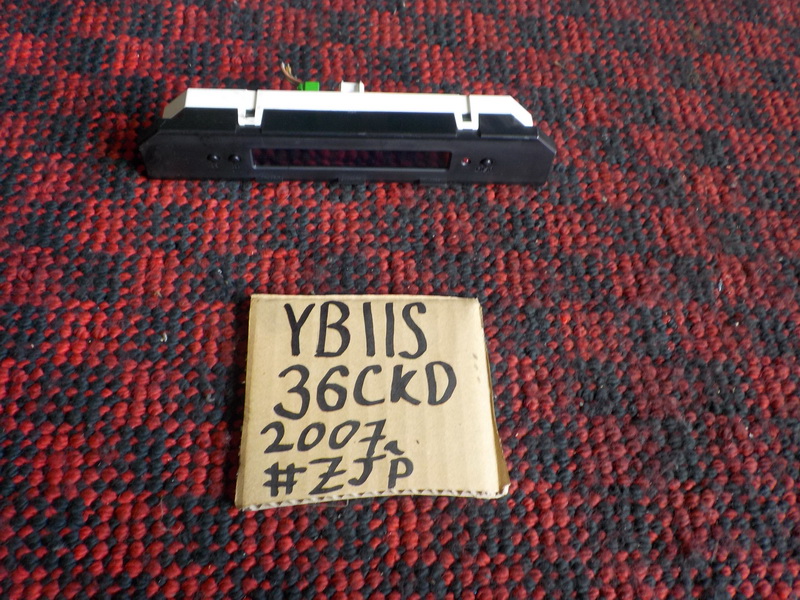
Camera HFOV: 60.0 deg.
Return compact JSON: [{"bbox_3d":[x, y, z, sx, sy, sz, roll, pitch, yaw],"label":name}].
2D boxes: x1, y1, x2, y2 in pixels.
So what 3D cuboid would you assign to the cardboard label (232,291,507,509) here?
[{"bbox_3d":[-0.011,0.042,0.307,0.113,0.006,0.098,0,63,-4],"label":"cardboard label"}]

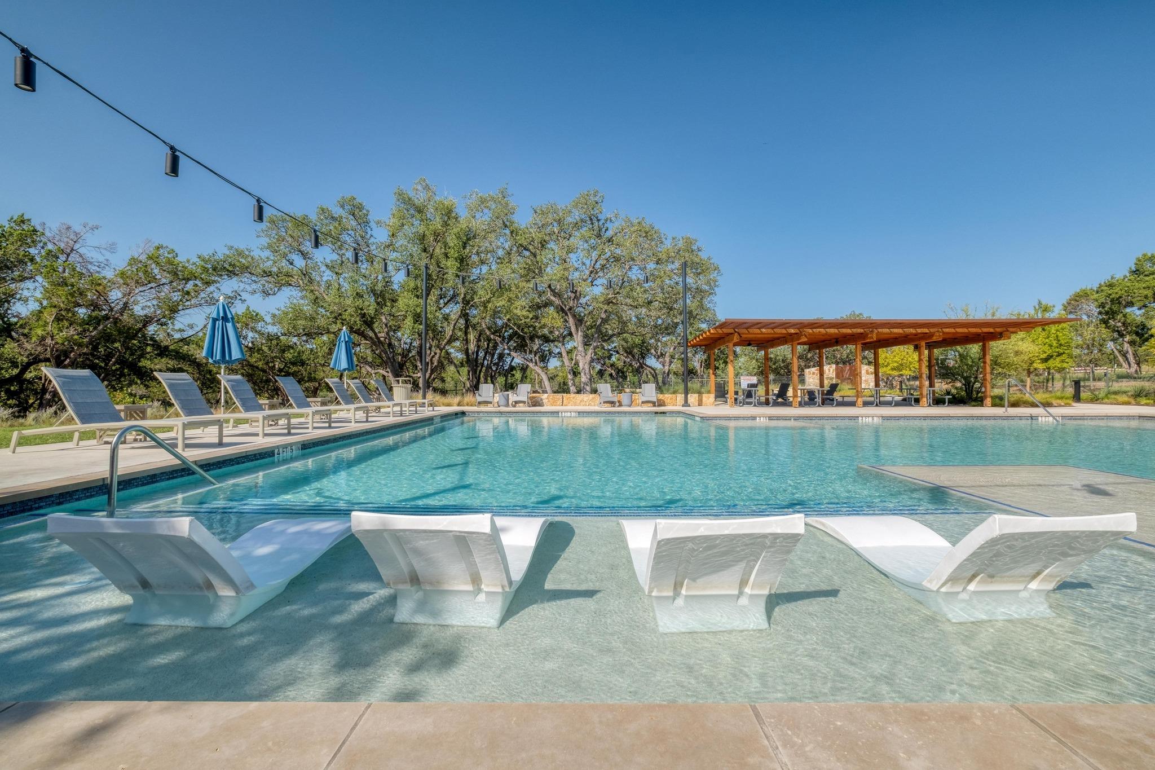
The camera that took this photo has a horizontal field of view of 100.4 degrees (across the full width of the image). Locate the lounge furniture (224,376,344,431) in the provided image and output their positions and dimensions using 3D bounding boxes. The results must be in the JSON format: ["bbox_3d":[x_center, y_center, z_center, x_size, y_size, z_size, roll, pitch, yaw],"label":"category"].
[{"bbox_3d":[-6.159,0.352,9.634,2.075,1.071,0.747,0,0,-3],"label":"lounge furniture"}]

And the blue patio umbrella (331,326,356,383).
[{"bbox_3d":[-7.515,-0.440,15.503,0.760,2.720,0.760,0,0,0],"label":"blue patio umbrella"}]

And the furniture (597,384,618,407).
[{"bbox_3d":[1.240,0.432,20.148,0.800,0.970,0.860,0,0,-15],"label":"furniture"}]

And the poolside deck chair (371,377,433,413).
[{"bbox_3d":[-5.867,0.381,15.895,2.064,1.053,0.679,0,0,2],"label":"poolside deck chair"}]

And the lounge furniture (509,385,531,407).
[{"bbox_3d":[-2.388,0.435,20.148,0.800,0.970,0.860,0,0,13],"label":"lounge furniture"}]

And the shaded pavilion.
[{"bbox_3d":[11.719,-0.730,20.655,12.600,3.280,6.700,0,0,1],"label":"shaded pavilion"}]

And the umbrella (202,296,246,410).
[{"bbox_3d":[-7.389,-0.481,10.053,0.760,2.720,0.760,0,0,0],"label":"umbrella"}]

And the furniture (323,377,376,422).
[{"bbox_3d":[-6.159,0.377,13.743,2.075,1.071,0.747,0,0,-1],"label":"furniture"}]

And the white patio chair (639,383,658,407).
[{"bbox_3d":[2.978,0.430,20.148,0.800,0.970,0.860,0,0,6],"label":"white patio chair"}]

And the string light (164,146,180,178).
[{"bbox_3d":[-6.613,-3.651,7.850,0.170,0.470,0.170,0,0,0],"label":"string light"}]

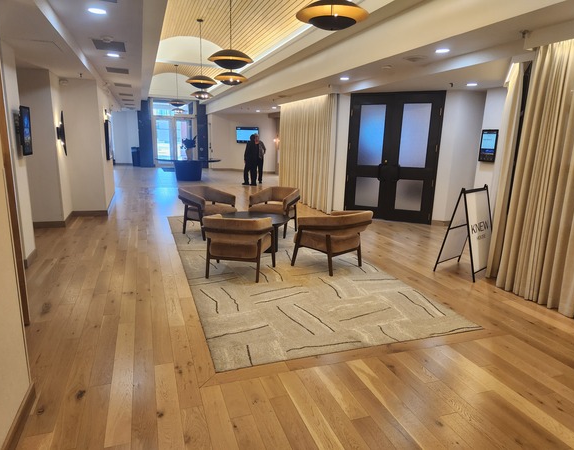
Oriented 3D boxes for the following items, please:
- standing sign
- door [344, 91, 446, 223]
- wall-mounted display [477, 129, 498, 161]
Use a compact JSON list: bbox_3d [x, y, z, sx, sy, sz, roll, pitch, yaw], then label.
[{"bbox_3d":[2.224,0.059,4.808,0.650,1.060,0.510,-9,16,-40],"label":"standing sign"},{"bbox_3d":[2.014,-1.279,7.704,1.720,2.446,0.100,6,13,20],"label":"door"},{"bbox_3d":[3.458,-1.344,6.798,0.060,0.534,0.346,-3,13,-20],"label":"wall-mounted display"}]

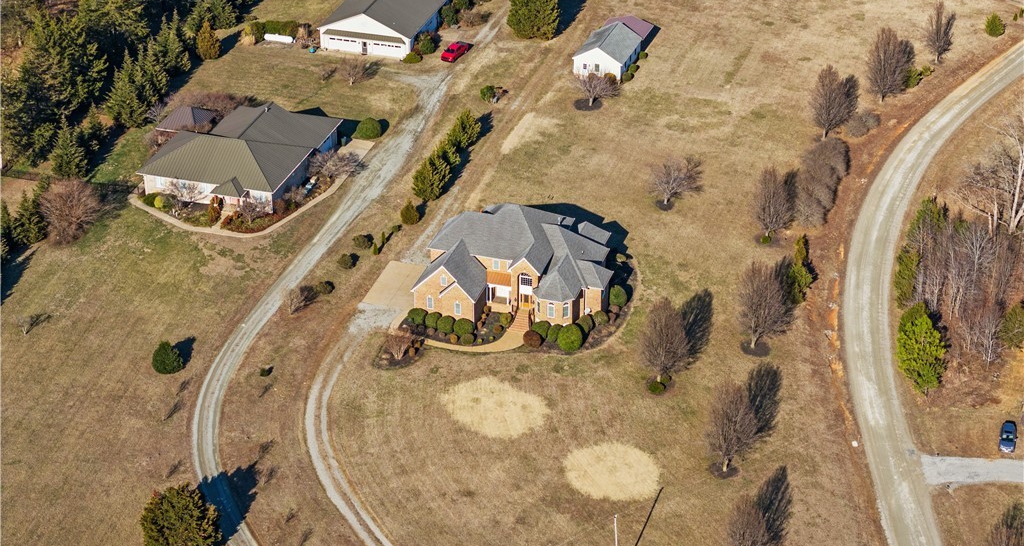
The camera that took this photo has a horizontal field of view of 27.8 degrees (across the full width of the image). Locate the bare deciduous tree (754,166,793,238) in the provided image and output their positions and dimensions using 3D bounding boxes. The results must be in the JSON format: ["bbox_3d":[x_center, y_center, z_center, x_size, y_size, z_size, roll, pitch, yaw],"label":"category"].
[{"bbox_3d":[34.200,-9.260,272.390,4.960,10.320,4.960,0,30,0],"label":"bare deciduous tree"}]

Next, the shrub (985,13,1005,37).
[{"bbox_3d":[76.130,-39.260,326.930,2.900,3.500,2.900,-1,30,0],"label":"shrub"}]

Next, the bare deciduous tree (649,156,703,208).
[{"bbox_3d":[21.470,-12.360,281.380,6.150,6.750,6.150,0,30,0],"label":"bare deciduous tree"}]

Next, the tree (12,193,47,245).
[{"bbox_3d":[-63.550,-7.540,272.150,4.660,7.150,4.660,0,30,0],"label":"tree"}]

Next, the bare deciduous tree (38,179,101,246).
[{"bbox_3d":[-58.350,-8.330,272.670,8.140,8.040,8.140,0,30,0],"label":"bare deciduous tree"}]

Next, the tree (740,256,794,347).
[{"bbox_3d":[29.740,3.930,247.830,5.760,11.710,5.760,0,30,0],"label":"tree"}]

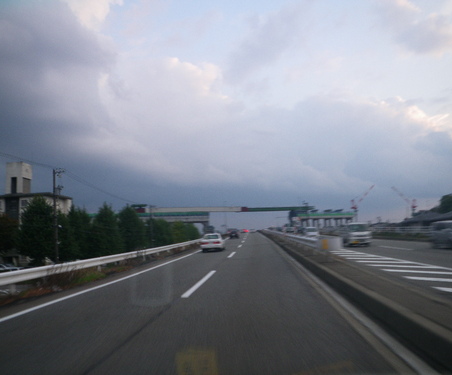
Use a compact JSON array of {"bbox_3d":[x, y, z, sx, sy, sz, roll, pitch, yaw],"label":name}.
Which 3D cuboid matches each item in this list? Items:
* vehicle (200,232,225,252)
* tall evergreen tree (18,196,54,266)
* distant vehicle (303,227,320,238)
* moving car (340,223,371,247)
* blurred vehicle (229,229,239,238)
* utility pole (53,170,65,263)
[{"bbox_3d":[-0.972,4.679,34.557,1.710,1.440,4.600,-3,-6,5],"label":"vehicle"},{"bbox_3d":[-19.316,5.000,41.441,3.600,8.100,3.600,-3,-6,5],"label":"tall evergreen tree"},{"bbox_3d":[10.799,5.927,52.022,1.620,1.580,4.000,-2,-6,3],"label":"distant vehicle"},{"bbox_3d":[9.664,3.537,30.595,1.500,1.660,3.450,-3,-6,5],"label":"moving car"},{"bbox_3d":[1.820,9.861,84.167,1.720,1.500,4.200,-2,-6,3],"label":"blurred vehicle"},{"bbox_3d":[-16.379,3.557,39.588,1.000,10.800,0.500,-3,-6,5],"label":"utility pole"}]

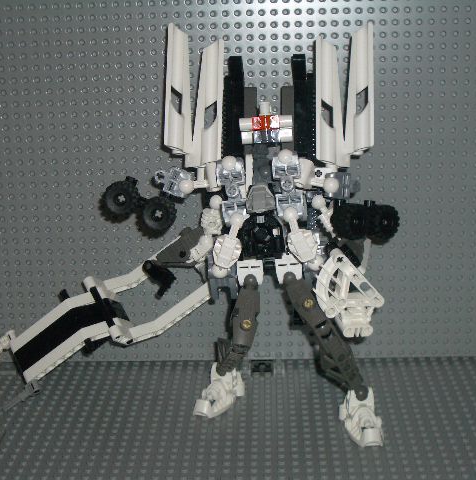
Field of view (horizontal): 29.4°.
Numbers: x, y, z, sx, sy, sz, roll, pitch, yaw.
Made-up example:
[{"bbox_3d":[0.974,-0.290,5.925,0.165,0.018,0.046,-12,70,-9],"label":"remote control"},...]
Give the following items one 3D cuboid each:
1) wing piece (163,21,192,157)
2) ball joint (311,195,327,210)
[{"bbox_3d":[-0.037,-0.095,0.576,0.015,0.082,0.013,1,6,2],"label":"wing piece"},{"bbox_3d":[0.052,-0.024,0.580,0.009,0.009,0.009,-1,16,2],"label":"ball joint"}]

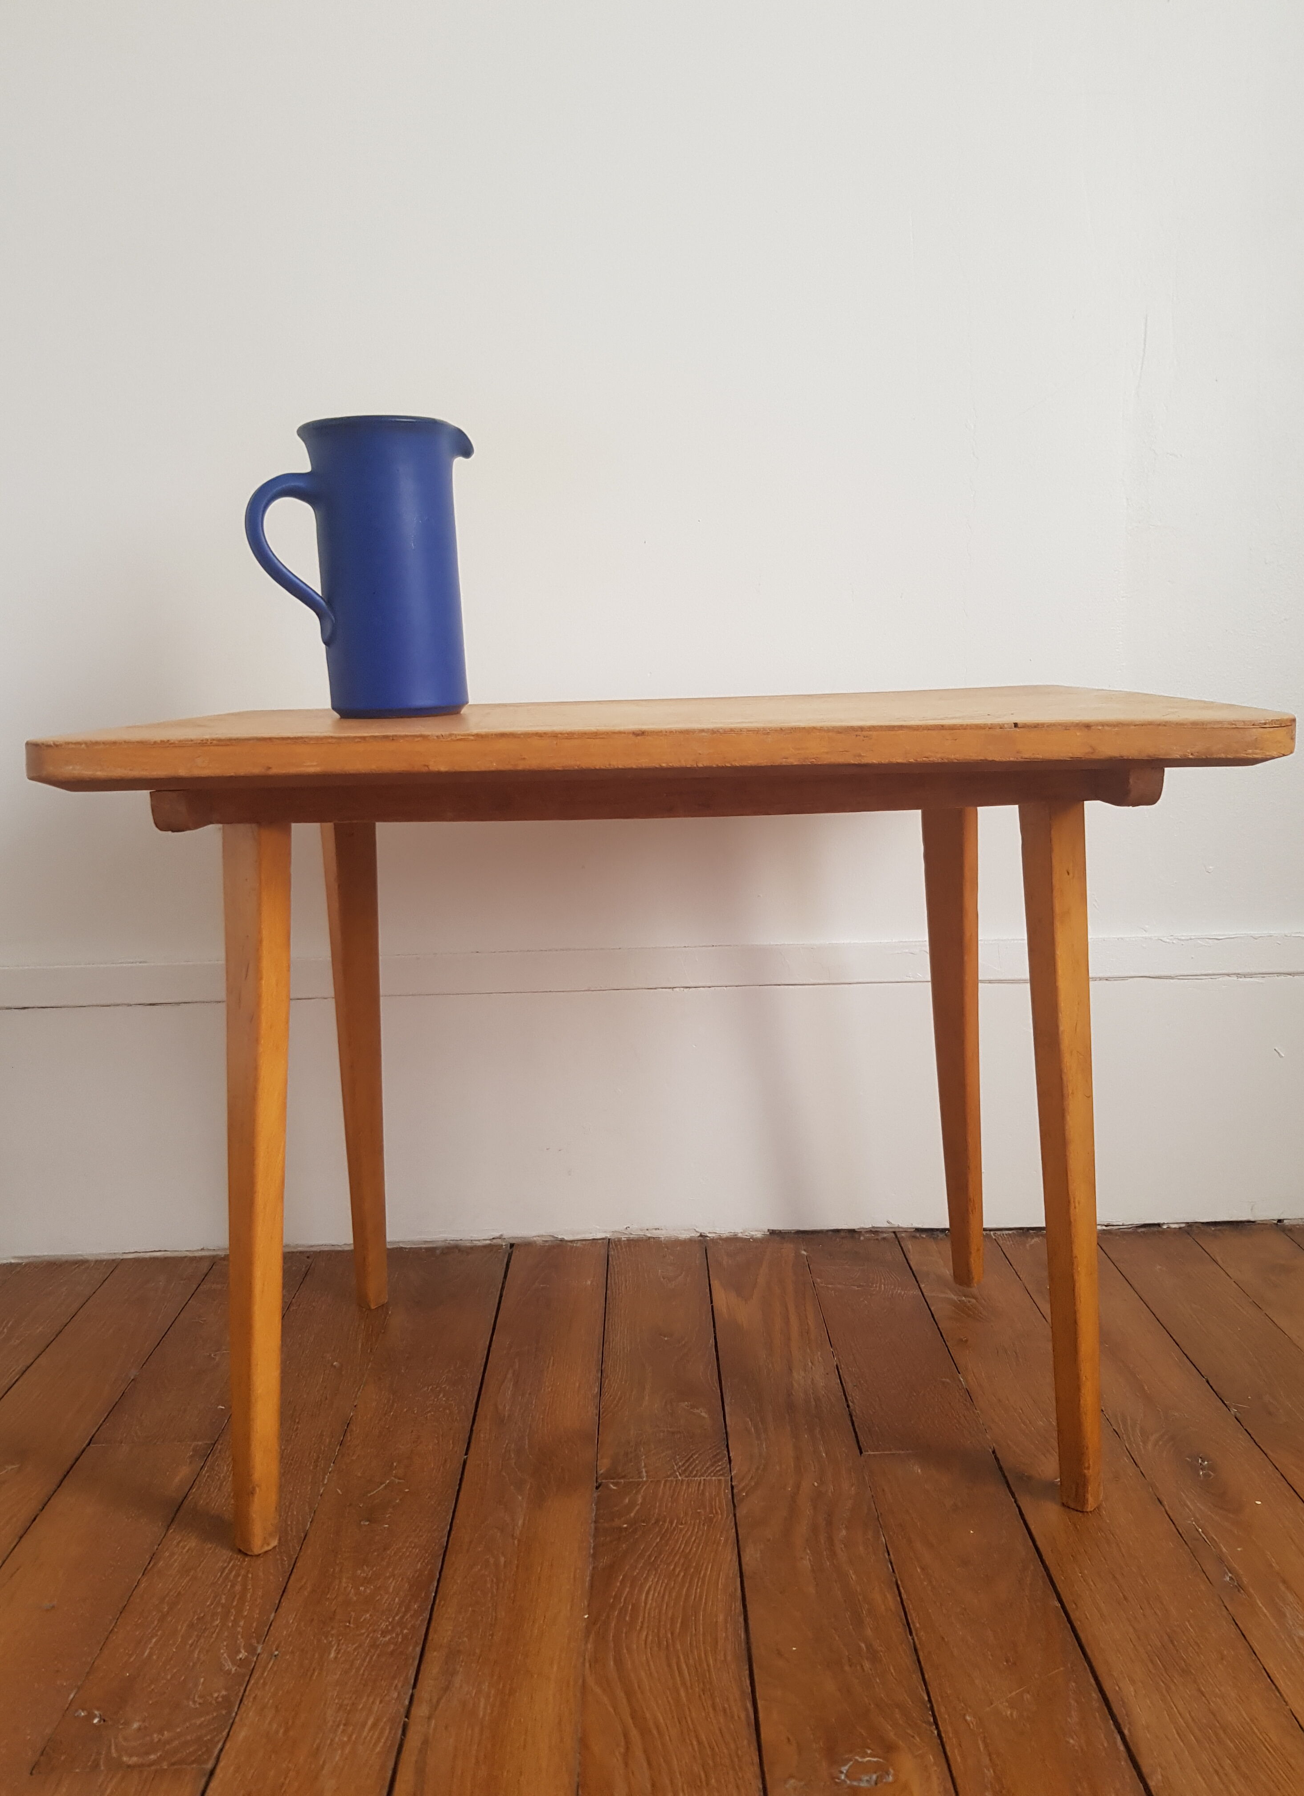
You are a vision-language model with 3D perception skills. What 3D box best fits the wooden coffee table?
[{"bbox_3d":[0.011,0.119,0.969,0.699,0.505,0.393,-1,10,1],"label":"wooden coffee table"}]

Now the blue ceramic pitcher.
[{"bbox_3d":[-0.197,-0.223,0.936,0.156,0.193,0.111,-5,11,-21],"label":"blue ceramic pitcher"}]

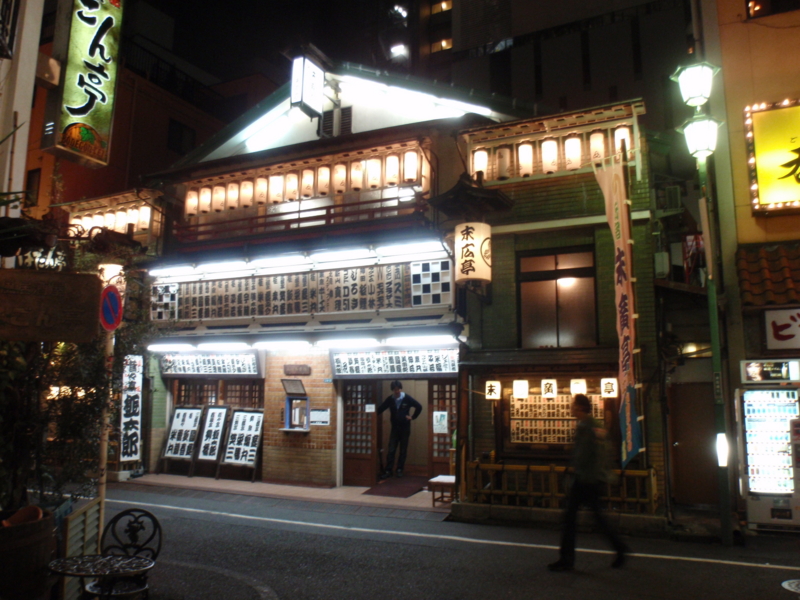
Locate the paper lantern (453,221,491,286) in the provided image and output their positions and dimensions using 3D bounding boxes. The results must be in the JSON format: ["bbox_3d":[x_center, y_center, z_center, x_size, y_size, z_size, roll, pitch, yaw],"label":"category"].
[{"bbox_3d":[1.055,-0.670,9.380,0.536,0.810,0.536,0,-9,0],"label":"paper lantern"}]

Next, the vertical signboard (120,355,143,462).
[{"bbox_3d":[-5.050,2.030,12.199,0.347,1.948,0.080,2,-7,-23],"label":"vertical signboard"}]

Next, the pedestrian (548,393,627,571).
[{"bbox_3d":[1.862,1.804,6.527,0.759,1.721,0.506,-2,-9,12],"label":"pedestrian"}]

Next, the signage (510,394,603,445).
[{"bbox_3d":[2.255,1.708,9.355,1.310,0.688,0.051,-4,-9,25],"label":"signage"}]

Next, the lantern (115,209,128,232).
[{"bbox_3d":[-5.757,-1.643,13.377,0.243,0.516,0.243,-4,-9,25],"label":"lantern"}]

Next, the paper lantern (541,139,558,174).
[{"bbox_3d":[2.221,-2.133,9.583,0.215,0.500,0.215,-4,-8,25],"label":"paper lantern"}]

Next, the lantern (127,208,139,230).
[{"bbox_3d":[-5.391,-1.626,13.066,0.215,0.500,0.215,-4,-8,25],"label":"lantern"}]

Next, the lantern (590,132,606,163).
[{"bbox_3d":[2.838,-2.182,9.302,0.215,0.500,0.215,-4,-8,25],"label":"lantern"}]

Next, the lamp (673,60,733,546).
[{"bbox_3d":[3.536,-0.093,7.361,0.560,5.540,0.560,-4,-8,25],"label":"lamp"}]

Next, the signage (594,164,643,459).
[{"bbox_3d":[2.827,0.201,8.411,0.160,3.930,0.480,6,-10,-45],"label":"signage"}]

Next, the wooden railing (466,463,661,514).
[{"bbox_3d":[1.981,2.360,8.231,2.389,0.530,0.140,-4,-8,25],"label":"wooden railing"}]

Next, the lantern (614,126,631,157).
[{"bbox_3d":[3.152,-2.202,9.158,0.215,0.500,0.215,-4,-8,25],"label":"lantern"}]

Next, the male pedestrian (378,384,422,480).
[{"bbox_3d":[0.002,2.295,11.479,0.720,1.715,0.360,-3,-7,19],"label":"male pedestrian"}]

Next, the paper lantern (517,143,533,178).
[{"bbox_3d":[1.891,-2.131,9.827,0.243,0.516,0.243,-4,-9,25],"label":"paper lantern"}]

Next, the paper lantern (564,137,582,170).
[{"bbox_3d":[2.549,-2.151,9.518,0.243,0.516,0.243,-4,-9,25],"label":"paper lantern"}]

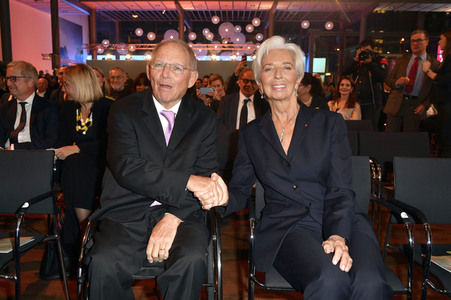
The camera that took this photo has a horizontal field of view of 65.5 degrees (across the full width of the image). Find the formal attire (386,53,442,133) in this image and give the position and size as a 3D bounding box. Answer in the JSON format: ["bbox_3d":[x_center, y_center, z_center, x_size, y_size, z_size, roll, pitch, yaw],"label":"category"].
[{"bbox_3d":[1.908,-0.272,3.718,0.600,1.477,0.380,6,11,28],"label":"formal attire"}]

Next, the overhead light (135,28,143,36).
[{"bbox_3d":[-3.447,-4.701,14.000,0.345,0.345,0.345,0,10,0],"label":"overhead light"}]

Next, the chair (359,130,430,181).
[{"bbox_3d":[1.210,0.342,2.318,0.570,0.860,0.580,0,10,0],"label":"chair"}]

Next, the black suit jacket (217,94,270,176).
[{"bbox_3d":[0.174,0.034,2.922,0.560,1.001,0.680,1,10,0],"label":"black suit jacket"}]

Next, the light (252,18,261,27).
[{"bbox_3d":[1.807,-7.379,20.300,0.470,0.470,0.470,1,10,0],"label":"light"}]

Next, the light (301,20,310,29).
[{"bbox_3d":[3.187,-5.005,14.000,0.345,0.345,0.345,0,10,0],"label":"light"}]

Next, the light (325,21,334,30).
[{"bbox_3d":[5.797,-6.893,19.500,0.470,0.470,0.470,1,10,0],"label":"light"}]

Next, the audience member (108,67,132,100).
[{"bbox_3d":[-1.070,-0.103,3.430,0.520,1.360,0.720,-1,10,-8],"label":"audience member"}]

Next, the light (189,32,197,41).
[{"bbox_3d":[-1.947,-6.788,21.000,0.470,0.470,0.470,1,10,0],"label":"light"}]

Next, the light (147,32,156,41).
[{"bbox_3d":[-2.956,-4.534,14.000,0.345,0.345,0.345,0,10,0],"label":"light"}]

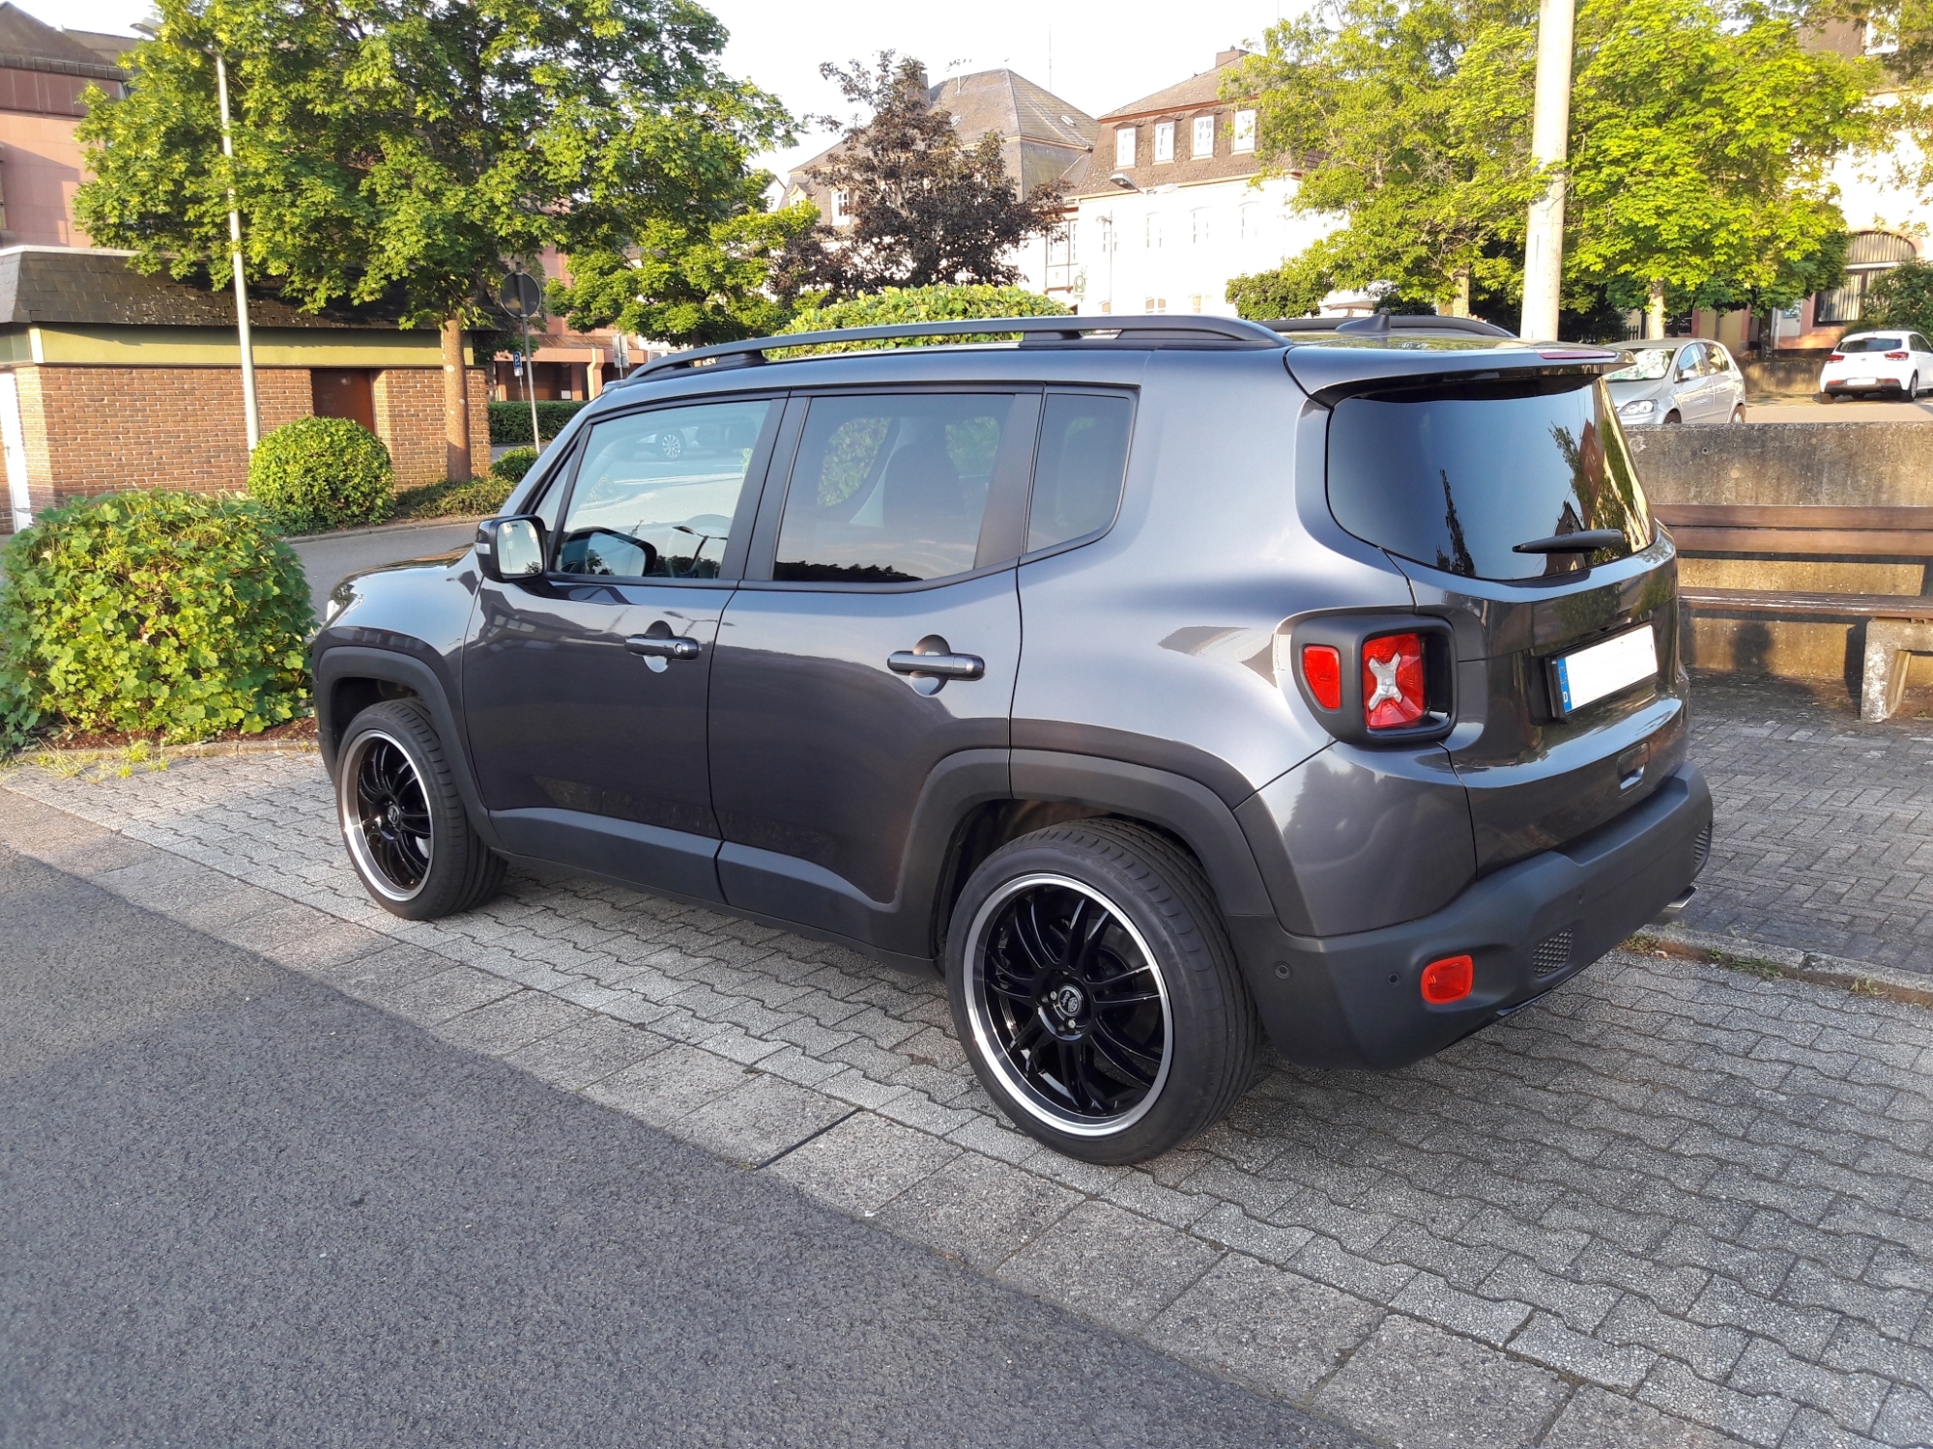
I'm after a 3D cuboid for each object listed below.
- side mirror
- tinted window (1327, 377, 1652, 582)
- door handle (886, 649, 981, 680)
[{"bbox_3d":[-1.148,-0.441,3.929,0.135,0.165,0.185,8,14,40],"label":"side mirror"},{"bbox_3d":[1.131,-0.500,3.093,0.180,0.410,1.350,-9,5,43],"label":"tinted window"},{"bbox_3d":[-0.063,-0.119,3.094,0.240,0.050,0.050,8,14,40],"label":"door handle"}]

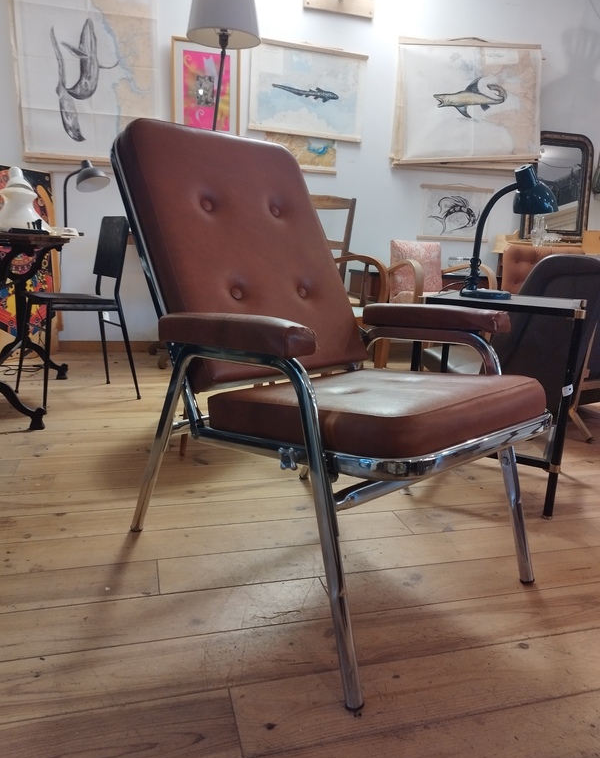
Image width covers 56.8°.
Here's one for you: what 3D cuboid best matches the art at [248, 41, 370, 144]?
[{"bbox_3d":[0.063,-1.838,3.541,0.780,0.530,0.025,-1,14,-16],"label":"art"}]

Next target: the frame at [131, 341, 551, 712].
[{"bbox_3d":[0.074,0.167,1.331,0.625,0.570,0.800,-10,19,-42],"label":"frame"}]

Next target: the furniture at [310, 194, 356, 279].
[{"bbox_3d":[0.115,-0.561,3.317,0.540,1.040,0.520,-1,15,-18],"label":"furniture"}]

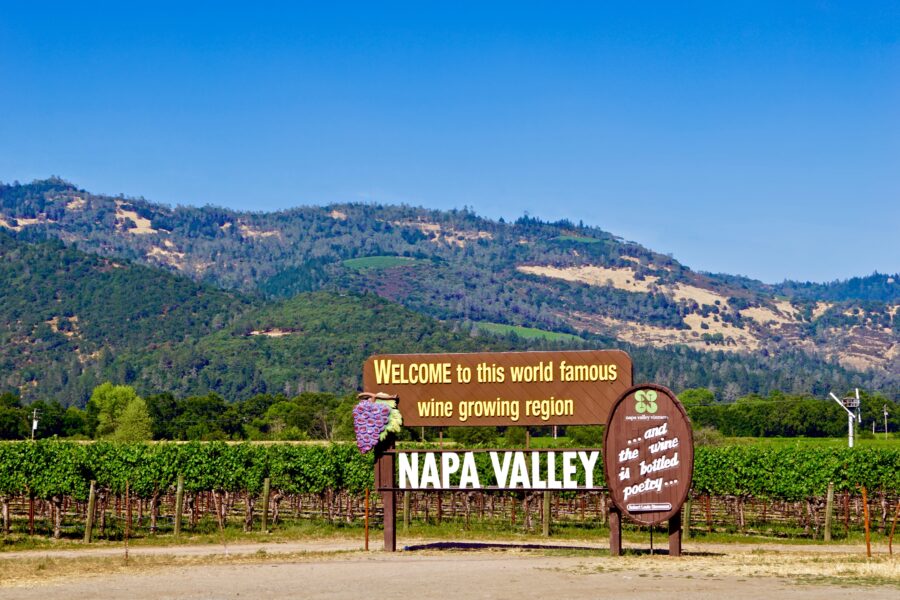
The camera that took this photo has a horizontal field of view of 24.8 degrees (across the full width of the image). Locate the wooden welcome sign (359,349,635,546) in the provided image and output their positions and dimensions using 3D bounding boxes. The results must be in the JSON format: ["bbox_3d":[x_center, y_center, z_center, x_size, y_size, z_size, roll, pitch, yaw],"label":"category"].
[{"bbox_3d":[0.957,3.092,42.000,5.572,4.065,0.350,-1,-4,14],"label":"wooden welcome sign"}]

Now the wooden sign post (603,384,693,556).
[{"bbox_3d":[4.190,3.574,43.085,1.916,3.583,0.400,-2,-4,17],"label":"wooden sign post"}]

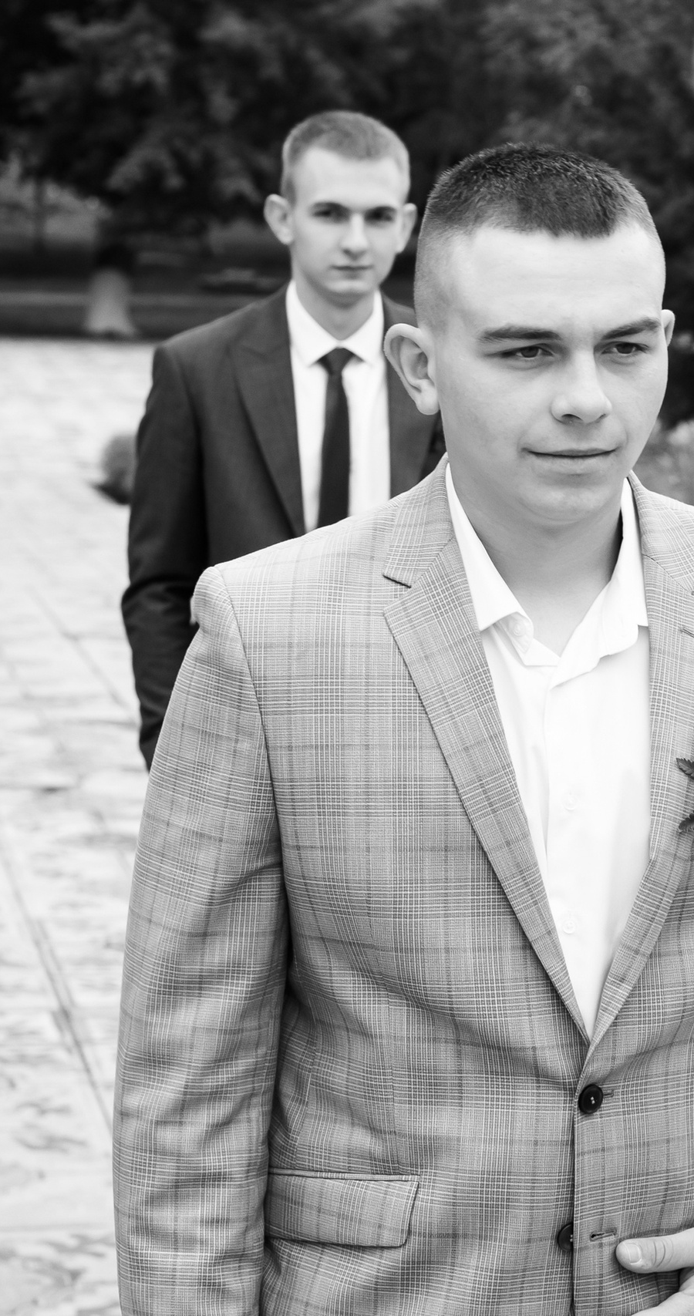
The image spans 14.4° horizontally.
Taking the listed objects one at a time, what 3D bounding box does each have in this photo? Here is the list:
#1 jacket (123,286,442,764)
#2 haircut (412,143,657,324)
[{"bbox_3d":[-0.019,-0.111,3.574,0.530,0.750,0.290,0,9,-3],"label":"jacket"},{"bbox_3d":[0.123,-0.273,1.789,0.160,0.130,0.190,-3,10,-21],"label":"haircut"}]

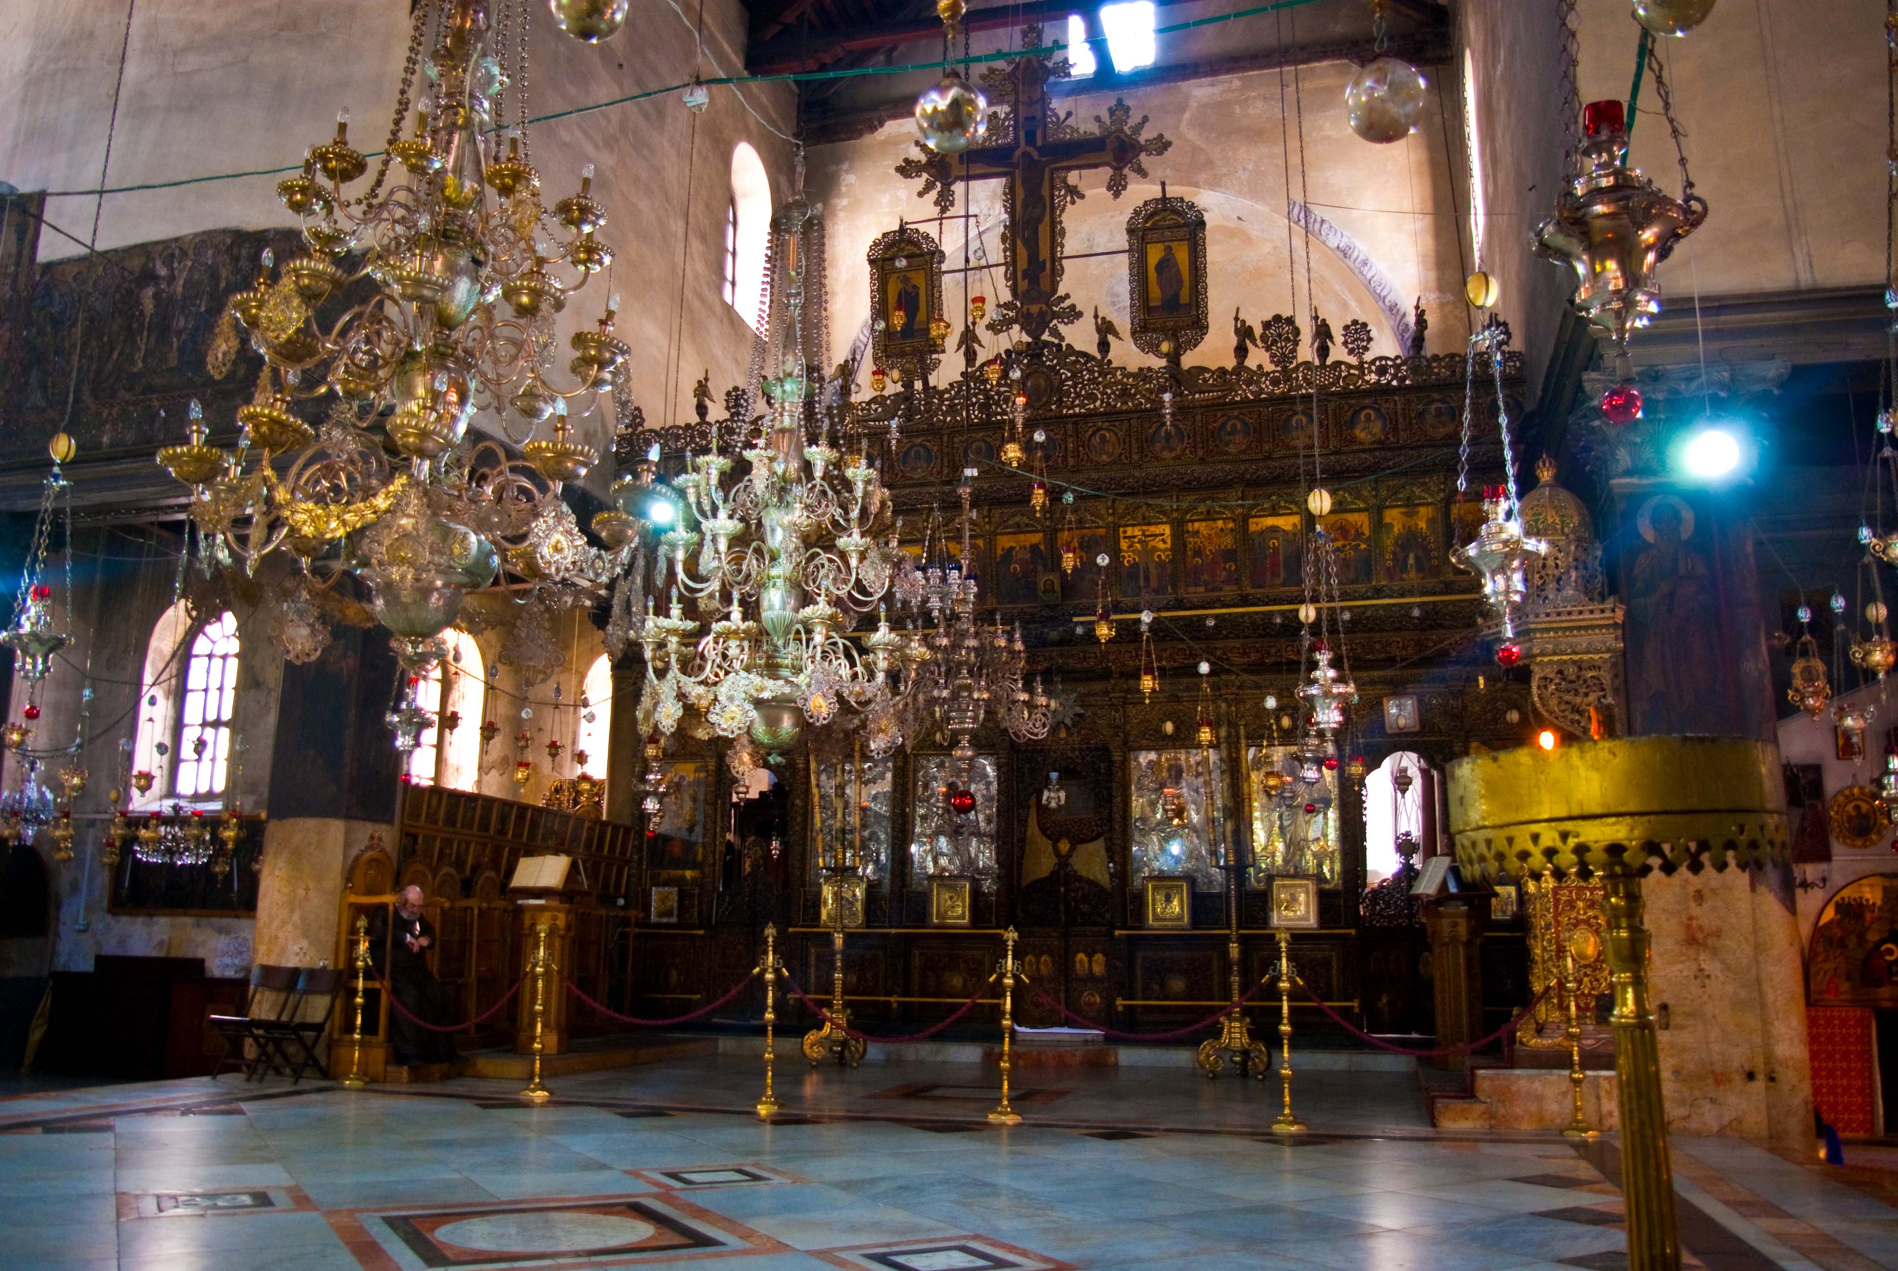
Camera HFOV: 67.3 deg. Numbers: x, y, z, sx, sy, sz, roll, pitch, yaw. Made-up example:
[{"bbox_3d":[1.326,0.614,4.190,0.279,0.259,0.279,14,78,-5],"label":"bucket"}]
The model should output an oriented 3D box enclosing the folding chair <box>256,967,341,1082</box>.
[{"bbox_3d":[-4.882,2.913,10.725,0.430,0.820,0.500,-1,-12,7],"label":"folding chair"}]

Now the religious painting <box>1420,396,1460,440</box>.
[{"bbox_3d":[4.735,-2.098,13.774,0.380,0.420,0.050,-3,-12,15],"label":"religious painting"}]

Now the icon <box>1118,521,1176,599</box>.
[{"bbox_3d":[1.847,-0.697,13.337,0.503,0.699,0.040,-2,-11,14],"label":"icon"}]

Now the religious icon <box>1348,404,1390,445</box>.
[{"bbox_3d":[3.939,-1.979,13.400,0.405,0.385,0.050,-3,-13,16],"label":"religious icon"}]

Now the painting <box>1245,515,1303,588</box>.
[{"bbox_3d":[3.192,-0.814,13.988,0.500,0.770,0.060,-3,-12,15],"label":"painting"}]

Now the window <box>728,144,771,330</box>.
[{"bbox_3d":[-2.772,-5.486,19.957,0.300,2.400,1.450,-3,-12,15],"label":"window"}]

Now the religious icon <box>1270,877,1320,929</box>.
[{"bbox_3d":[3.003,2.320,12.367,0.409,0.438,0.060,-2,-11,14],"label":"religious icon"}]

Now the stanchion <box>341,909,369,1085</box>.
[{"bbox_3d":[-4.204,2.592,10.152,0.200,1.193,0.200,-3,-13,16],"label":"stanchion"}]

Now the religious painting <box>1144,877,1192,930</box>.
[{"bbox_3d":[2.051,2.509,13.373,0.430,0.480,0.060,-3,-12,15],"label":"religious painting"}]

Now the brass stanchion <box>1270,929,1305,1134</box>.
[{"bbox_3d":[2.129,2.470,8.959,0.210,1.250,0.210,-3,-12,15],"label":"brass stanchion"}]

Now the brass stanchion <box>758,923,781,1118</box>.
[{"bbox_3d":[-1.138,2.429,9.075,0.190,1.173,0.190,-3,-13,16],"label":"brass stanchion"}]

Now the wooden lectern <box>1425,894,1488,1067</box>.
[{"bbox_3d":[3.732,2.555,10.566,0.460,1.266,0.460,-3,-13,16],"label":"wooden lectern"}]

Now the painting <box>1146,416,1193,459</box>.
[{"bbox_3d":[2.143,-1.925,13.916,0.410,0.400,0.050,-3,-13,16],"label":"painting"}]

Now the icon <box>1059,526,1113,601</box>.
[{"bbox_3d":[1.288,-0.672,13.476,0.482,0.700,0.040,-2,-11,14],"label":"icon"}]

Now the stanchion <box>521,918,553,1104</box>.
[{"bbox_3d":[-2.909,2.661,10.200,0.220,1.220,0.220,-2,-11,14],"label":"stanchion"}]

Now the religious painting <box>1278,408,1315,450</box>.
[{"bbox_3d":[3.307,-1.964,13.583,0.370,0.385,0.050,-3,-13,16],"label":"religious painting"}]

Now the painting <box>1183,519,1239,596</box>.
[{"bbox_3d":[2.424,-0.716,13.193,0.488,0.677,0.040,-2,-11,14],"label":"painting"}]

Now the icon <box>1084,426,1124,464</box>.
[{"bbox_3d":[1.471,-1.815,13.532,0.372,0.357,0.040,-2,-11,14],"label":"icon"}]

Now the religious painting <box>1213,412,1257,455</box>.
[{"bbox_3d":[2.655,-1.879,13.241,0.374,0.333,0.040,-2,-11,14],"label":"religious painting"}]

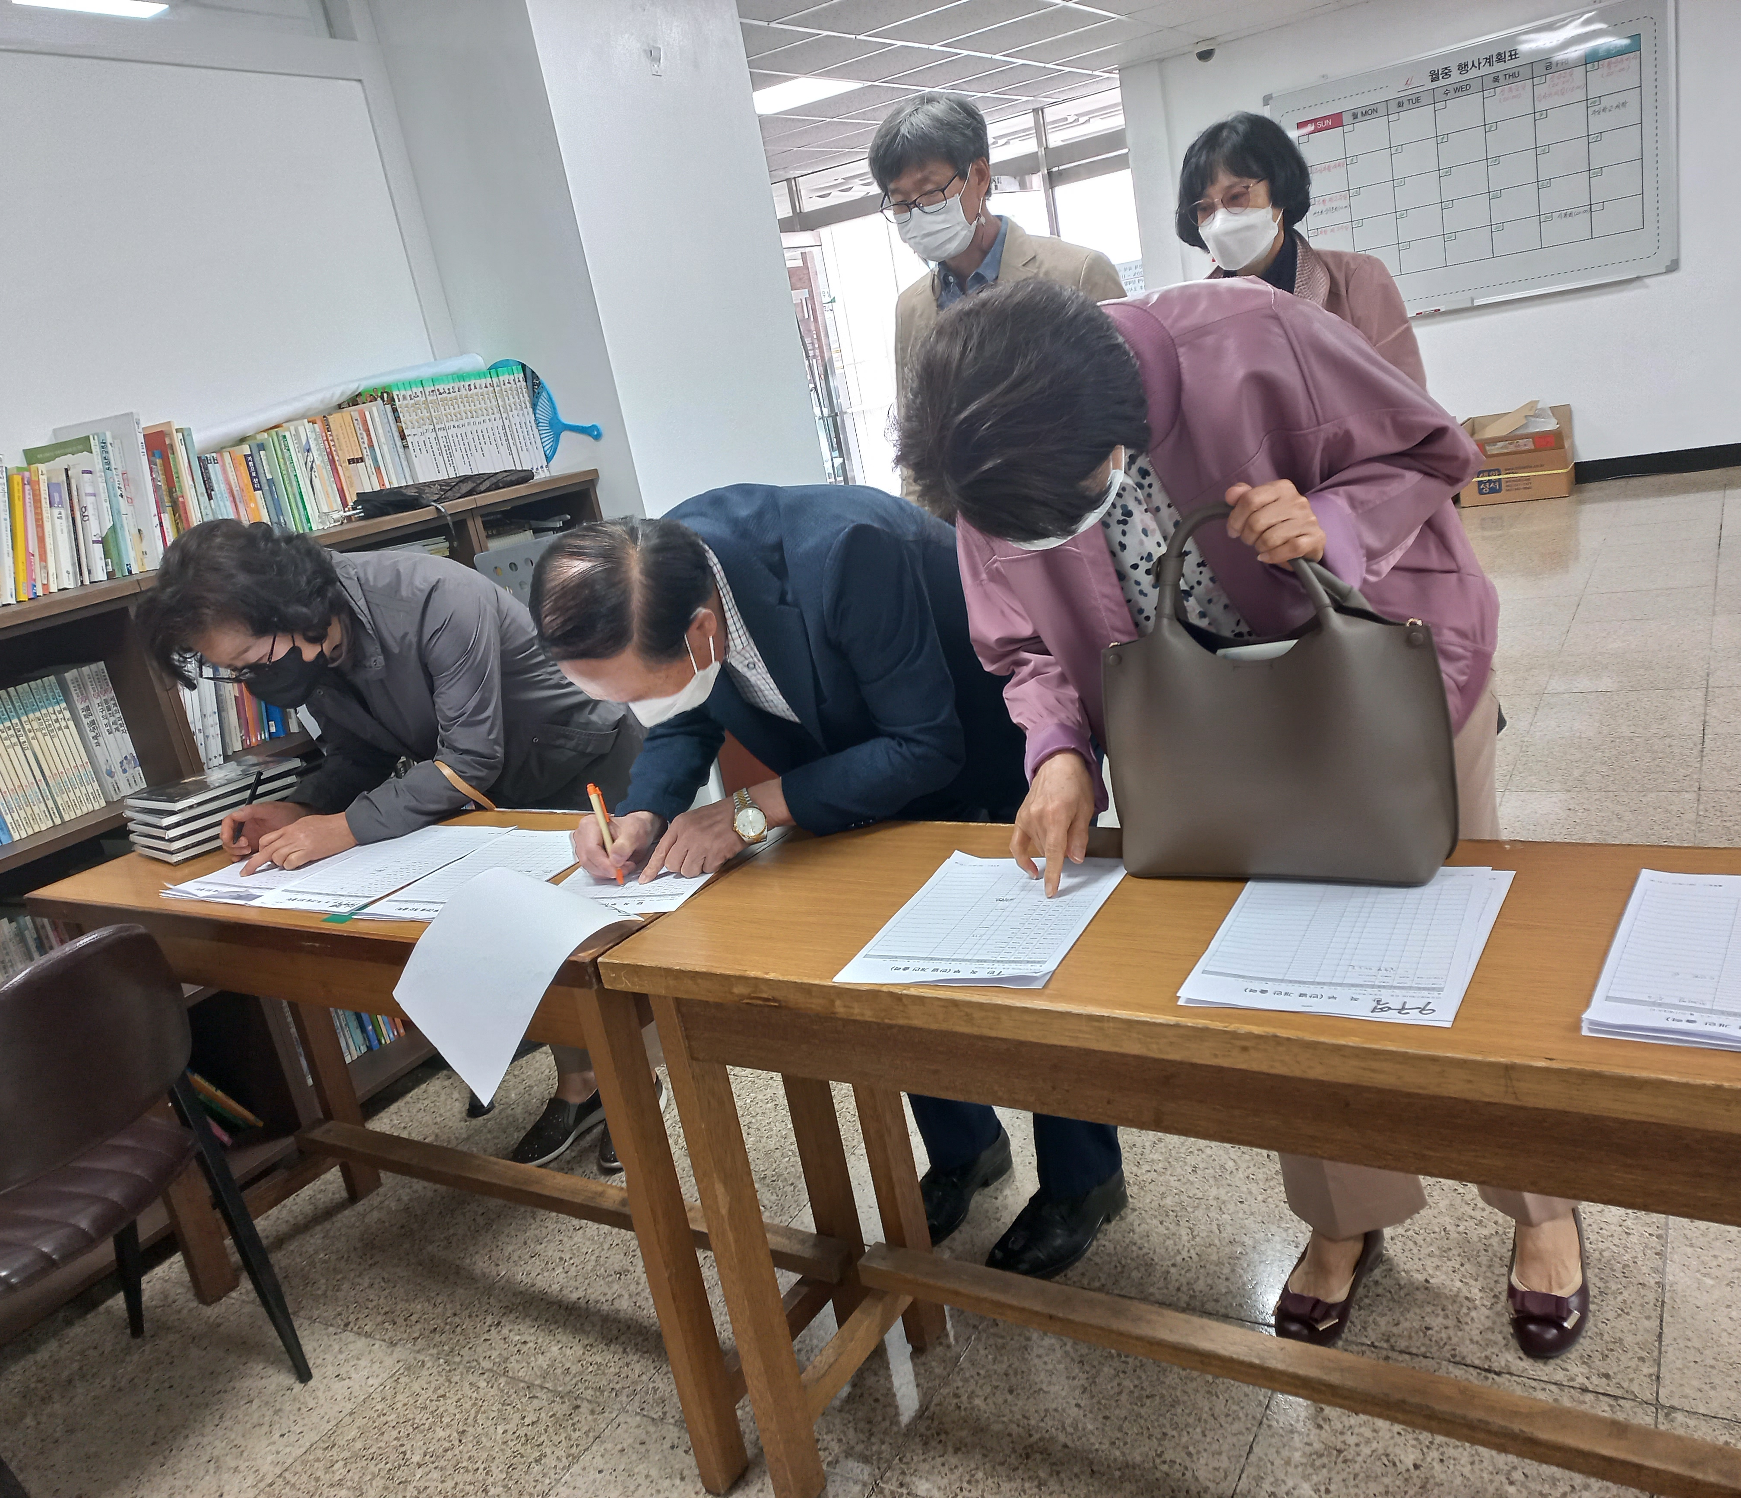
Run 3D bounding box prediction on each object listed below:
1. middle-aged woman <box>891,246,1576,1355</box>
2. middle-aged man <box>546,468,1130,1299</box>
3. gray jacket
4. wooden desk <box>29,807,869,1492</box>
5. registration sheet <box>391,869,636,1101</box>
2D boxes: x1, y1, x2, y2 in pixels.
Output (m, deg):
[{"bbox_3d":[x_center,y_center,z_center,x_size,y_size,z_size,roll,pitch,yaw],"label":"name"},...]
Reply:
[{"bbox_3d":[0.486,0.129,1.629,0.520,1.290,0.770,4,21,43],"label":"middle-aged woman"},{"bbox_3d":[0.034,0.186,1.988,0.780,1.150,0.520,-22,19,-36],"label":"middle-aged man"},{"bbox_3d":[-0.662,-0.116,2.322,0.510,0.430,0.600,4,21,43],"label":"gray jacket"},{"bbox_3d":[-0.621,0.501,2.112,1.194,0.720,0.405,0,19,34],"label":"wooden desk"},{"bbox_3d":[-0.413,0.256,1.609,0.235,0.195,0.205,0,19,33],"label":"registration sheet"}]

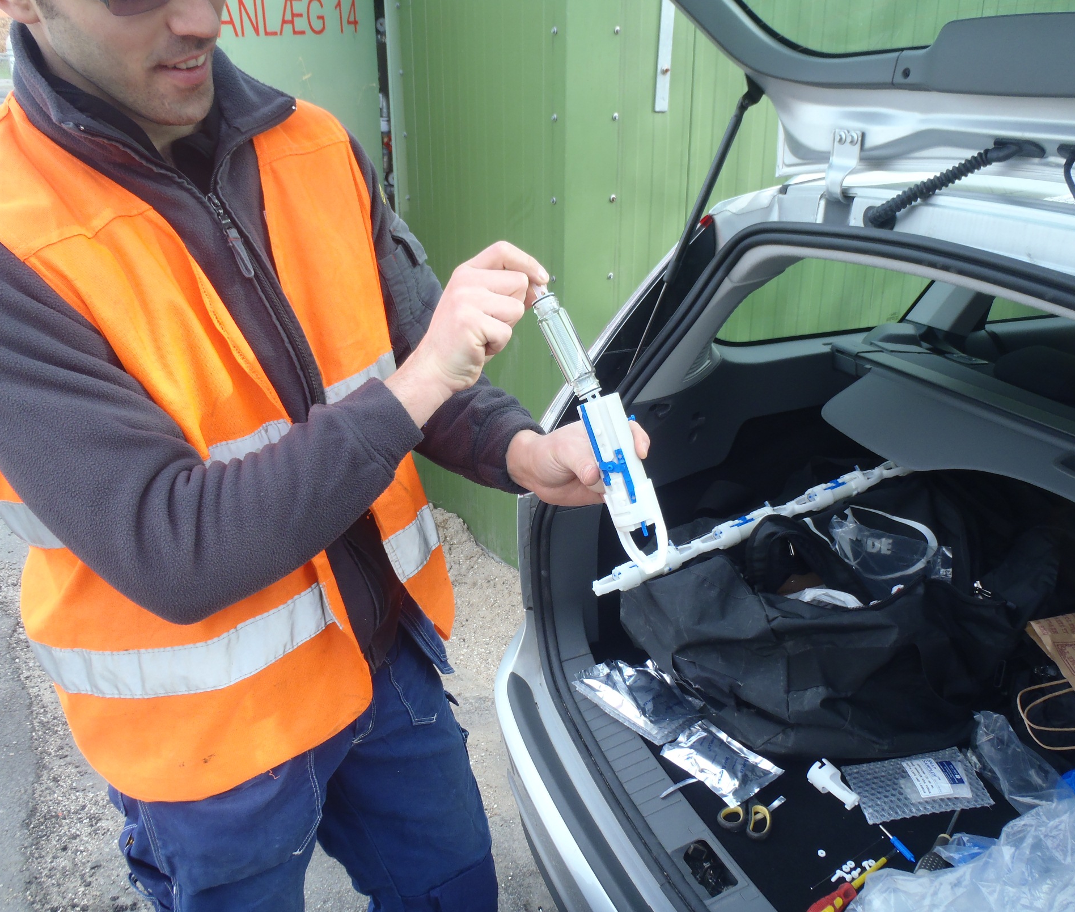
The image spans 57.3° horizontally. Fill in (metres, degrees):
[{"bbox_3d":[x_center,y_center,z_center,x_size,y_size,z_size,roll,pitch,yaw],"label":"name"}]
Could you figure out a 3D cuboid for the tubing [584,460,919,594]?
[{"bbox_3d":[0.475,0.111,1.959,0.811,0.055,0.055,-19,26,-16],"label":"tubing"}]

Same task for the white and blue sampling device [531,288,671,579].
[{"bbox_3d":[0.057,-0.024,0.945,0.050,0.288,0.050,-21,3,17],"label":"white and blue sampling device"}]

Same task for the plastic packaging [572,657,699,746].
[{"bbox_3d":[0.169,0.411,1.658,0.120,0.040,0.190,-18,27,-39],"label":"plastic packaging"}]

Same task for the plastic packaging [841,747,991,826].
[{"bbox_3d":[0.574,0.498,1.484,0.205,0.020,0.130,-4,21,-9],"label":"plastic packaging"}]

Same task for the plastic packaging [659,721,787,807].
[{"bbox_3d":[0.286,0.480,1.532,0.120,0.022,0.163,-18,27,-39],"label":"plastic packaging"}]

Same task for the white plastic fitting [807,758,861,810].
[{"bbox_3d":[0.444,0.491,1.470,0.046,0.046,0.100,-9,23,-22],"label":"white plastic fitting"}]

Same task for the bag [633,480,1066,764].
[{"bbox_3d":[0.535,0.260,1.740,0.620,0.280,0.400,-8,22,-19],"label":"bag"}]

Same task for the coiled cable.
[{"bbox_3d":[0.560,-0.374,1.363,0.050,0.050,0.248,-14,-4,-32],"label":"coiled cable"}]

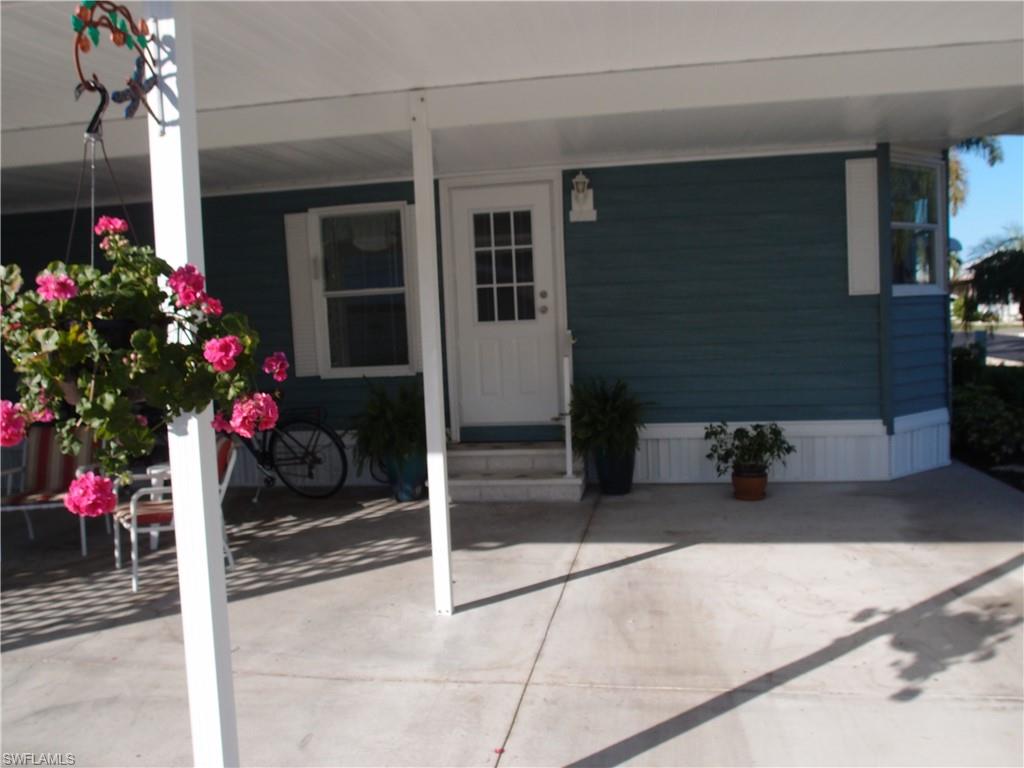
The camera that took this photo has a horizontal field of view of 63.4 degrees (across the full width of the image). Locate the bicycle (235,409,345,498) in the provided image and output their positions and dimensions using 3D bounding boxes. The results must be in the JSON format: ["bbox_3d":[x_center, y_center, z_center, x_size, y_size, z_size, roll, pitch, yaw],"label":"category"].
[{"bbox_3d":[-2.110,0.460,6.920,1.720,1.000,0.580,-1,12,19],"label":"bicycle"}]

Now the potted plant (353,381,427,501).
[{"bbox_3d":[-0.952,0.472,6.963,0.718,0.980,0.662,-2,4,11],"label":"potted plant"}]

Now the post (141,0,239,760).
[{"bbox_3d":[-0.711,0.102,1.848,0.073,2.374,0.072,-2,4,11],"label":"post"}]

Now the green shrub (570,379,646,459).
[{"bbox_3d":[0.764,0.275,6.575,0.600,0.638,0.552,-2,4,10],"label":"green shrub"}]

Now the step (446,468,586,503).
[{"bbox_3d":[-0.036,0.845,6.838,1.271,0.175,0.455,-2,4,11],"label":"step"}]

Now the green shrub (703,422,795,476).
[{"bbox_3d":[1.755,0.486,6.144,0.653,0.404,0.588,-2,4,10],"label":"green shrub"}]

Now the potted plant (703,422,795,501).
[{"bbox_3d":[1.757,0.573,6.149,0.654,0.577,0.575,-2,4,10],"label":"potted plant"}]

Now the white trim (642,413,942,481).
[{"bbox_3d":[2.474,0.538,7.295,2.843,0.513,0.814,-2,4,11],"label":"white trim"}]

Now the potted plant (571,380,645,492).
[{"bbox_3d":[0.795,0.425,6.859,0.600,0.938,0.593,-2,4,11],"label":"potted plant"}]

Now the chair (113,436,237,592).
[{"bbox_3d":[-2.076,0.754,5.092,0.621,0.759,0.593,-5,5,-38],"label":"chair"}]

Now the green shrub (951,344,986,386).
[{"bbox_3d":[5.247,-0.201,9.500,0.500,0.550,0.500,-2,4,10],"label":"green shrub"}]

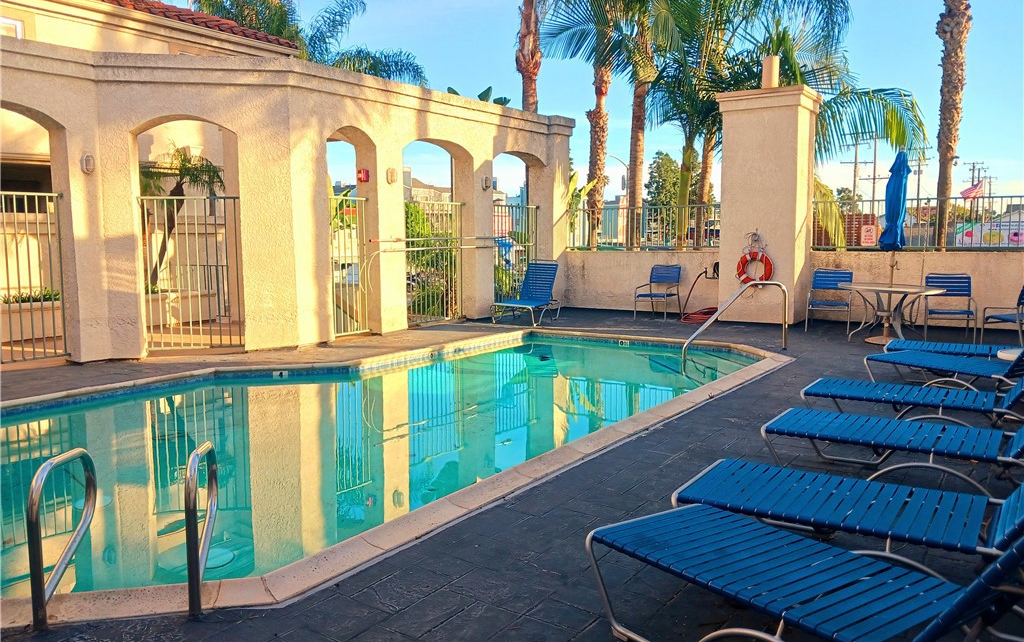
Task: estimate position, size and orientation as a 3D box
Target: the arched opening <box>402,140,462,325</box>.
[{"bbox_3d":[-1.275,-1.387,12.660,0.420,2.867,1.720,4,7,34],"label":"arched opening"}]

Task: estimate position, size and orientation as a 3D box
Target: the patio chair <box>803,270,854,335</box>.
[{"bbox_3d":[4.539,-0.281,11.287,0.580,0.850,0.650,3,7,32],"label":"patio chair"}]

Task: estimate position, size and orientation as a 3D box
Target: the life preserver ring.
[{"bbox_3d":[3.762,-0.824,12.366,0.570,0.570,0.110,4,7,34],"label":"life preserver ring"}]

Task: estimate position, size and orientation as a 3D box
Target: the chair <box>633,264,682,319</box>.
[{"bbox_3d":[2.442,-0.469,13.246,0.580,0.850,0.650,4,7,34],"label":"chair"}]

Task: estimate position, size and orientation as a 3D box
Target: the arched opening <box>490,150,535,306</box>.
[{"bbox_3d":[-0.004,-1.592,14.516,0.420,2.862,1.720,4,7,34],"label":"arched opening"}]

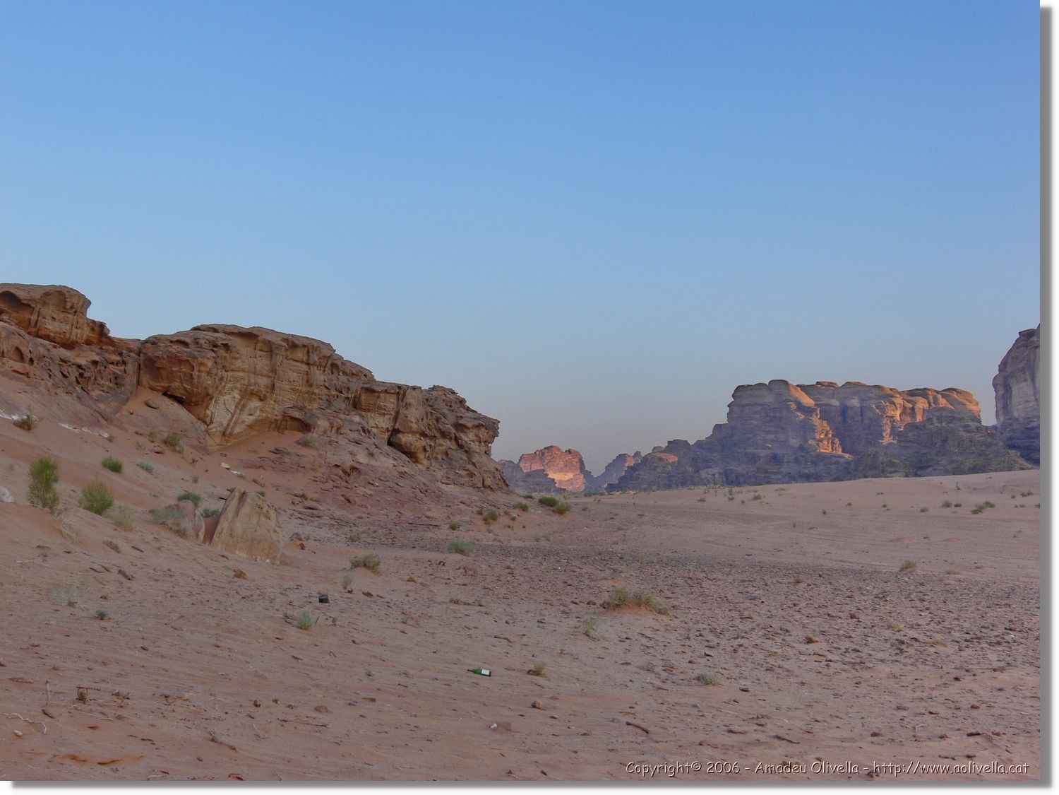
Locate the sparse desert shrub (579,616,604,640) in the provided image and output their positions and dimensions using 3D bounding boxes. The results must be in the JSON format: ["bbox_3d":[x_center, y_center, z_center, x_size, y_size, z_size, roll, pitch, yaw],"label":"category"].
[{"bbox_3d":[0.860,3.217,20.500,0.346,0.323,0.312,0,-4,0],"label":"sparse desert shrub"}]

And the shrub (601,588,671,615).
[{"bbox_3d":[1.853,3.534,25.500,1.192,0.420,0.894,0,-4,0],"label":"shrub"}]

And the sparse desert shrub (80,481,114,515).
[{"bbox_3d":[-8.537,1.985,29.000,0.686,0.683,0.652,0,-4,0],"label":"sparse desert shrub"}]

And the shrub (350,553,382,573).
[{"bbox_3d":[-3.570,3.615,32.000,0.667,0.410,0.567,0,-4,0],"label":"shrub"}]

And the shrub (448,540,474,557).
[{"bbox_3d":[-1.940,4.307,42.000,0.781,0.475,0.703,0,-4,0],"label":"shrub"}]

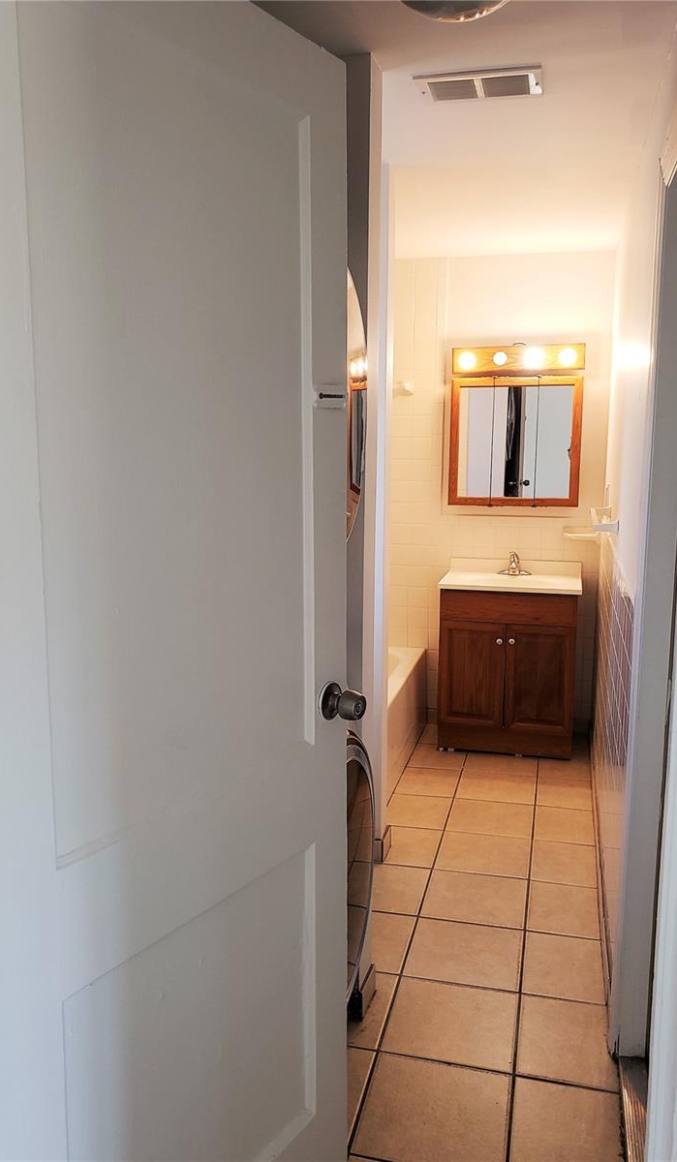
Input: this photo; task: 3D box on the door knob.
[{"bbox_3d":[0.009,0.215,1.521,0.067,0.067,0.067,6,10,34],"label":"door knob"}]

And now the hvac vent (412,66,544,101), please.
[{"bbox_3d":[0.353,-1.239,2.176,0.306,0.019,0.139,2,9,14],"label":"hvac vent"}]

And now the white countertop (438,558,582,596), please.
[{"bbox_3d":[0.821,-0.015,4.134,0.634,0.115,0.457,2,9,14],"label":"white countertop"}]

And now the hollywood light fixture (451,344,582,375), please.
[{"bbox_3d":[0.851,-1.054,4.134,0.618,0.114,0.139,2,9,14],"label":"hollywood light fixture"}]

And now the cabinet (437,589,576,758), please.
[{"bbox_3d":[0.817,0.405,4.198,0.604,0.773,0.425,2,9,14],"label":"cabinet"}]

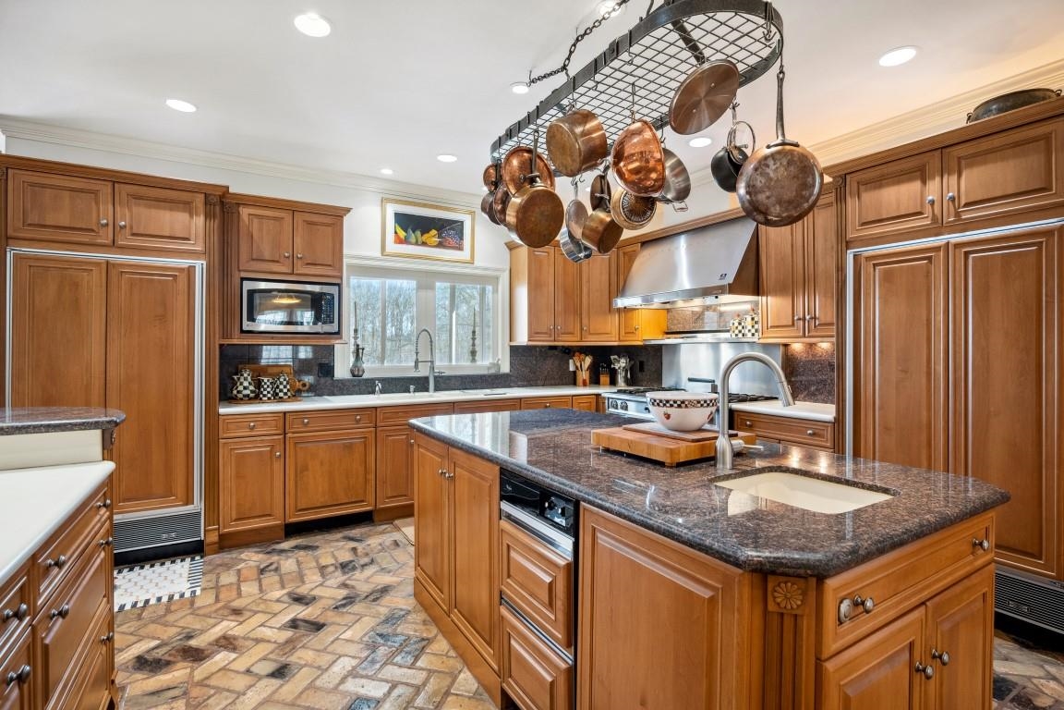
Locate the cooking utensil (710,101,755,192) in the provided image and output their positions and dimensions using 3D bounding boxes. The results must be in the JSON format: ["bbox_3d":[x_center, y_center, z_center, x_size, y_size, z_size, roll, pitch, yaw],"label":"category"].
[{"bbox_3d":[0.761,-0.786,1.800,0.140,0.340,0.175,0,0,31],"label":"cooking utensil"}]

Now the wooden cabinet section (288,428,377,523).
[{"bbox_3d":[-1.582,0.860,3.646,0.602,0.620,0.540,0,0,-33],"label":"wooden cabinet section"}]

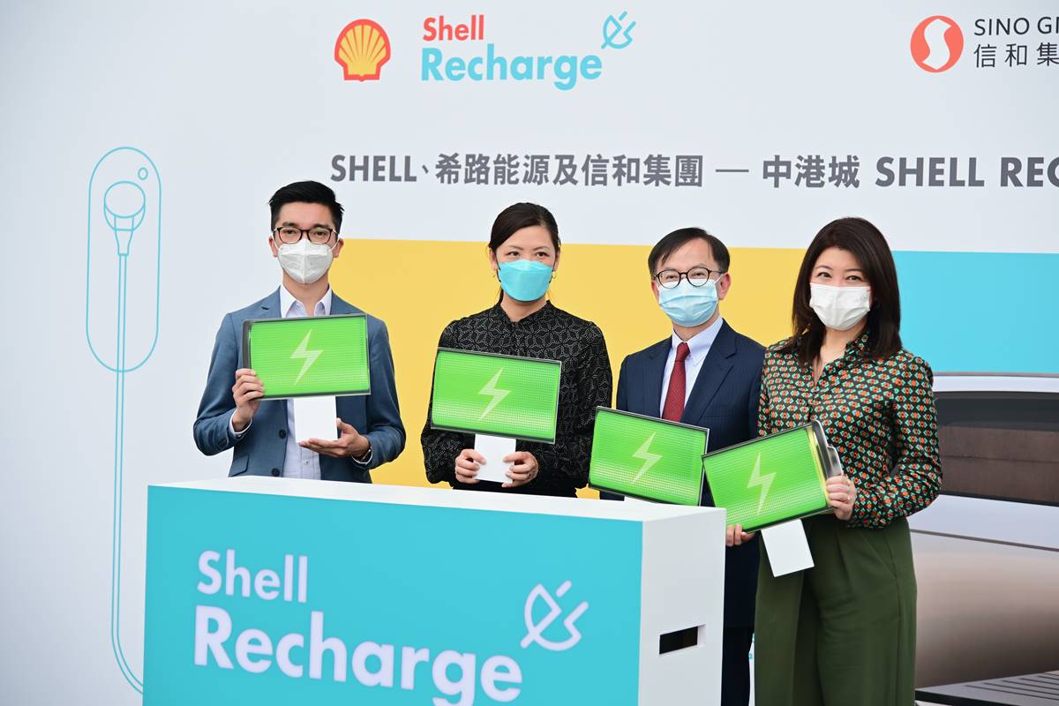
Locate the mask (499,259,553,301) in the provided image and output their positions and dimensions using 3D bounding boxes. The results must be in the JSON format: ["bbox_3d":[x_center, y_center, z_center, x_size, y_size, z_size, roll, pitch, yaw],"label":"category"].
[{"bbox_3d":[-0.009,-0.170,5.920,0.126,0.102,0.085,1,1,-1],"label":"mask"}]

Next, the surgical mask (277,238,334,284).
[{"bbox_3d":[-0.536,-0.218,5.980,0.133,0.109,0.085,2,1,-3],"label":"surgical mask"}]

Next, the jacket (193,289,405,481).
[{"bbox_3d":[-0.556,0.205,6.000,0.500,0.720,0.340,1,1,-2],"label":"jacket"}]

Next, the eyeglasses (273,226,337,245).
[{"bbox_3d":[-0.540,-0.281,6.010,0.147,0.045,0.140,2,-3,-3],"label":"eyeglasses"}]

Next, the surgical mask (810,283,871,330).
[{"bbox_3d":[0.688,-0.102,5.530,0.130,0.104,0.085,6,1,7],"label":"surgical mask"}]

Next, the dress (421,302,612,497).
[{"bbox_3d":[-0.043,0.385,5.950,0.455,1.020,0.320,2,1,13],"label":"dress"}]

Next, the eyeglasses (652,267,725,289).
[{"bbox_3d":[0.373,-0.176,5.810,0.142,0.046,0.140,-4,1,16],"label":"eyeglasses"}]

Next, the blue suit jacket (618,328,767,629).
[{"bbox_3d":[0.387,0.280,5.820,0.480,0.720,0.310,2,1,22],"label":"blue suit jacket"}]

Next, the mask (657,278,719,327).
[{"bbox_3d":[0.366,-0.117,5.780,0.132,0.112,0.085,-4,1,14],"label":"mask"}]

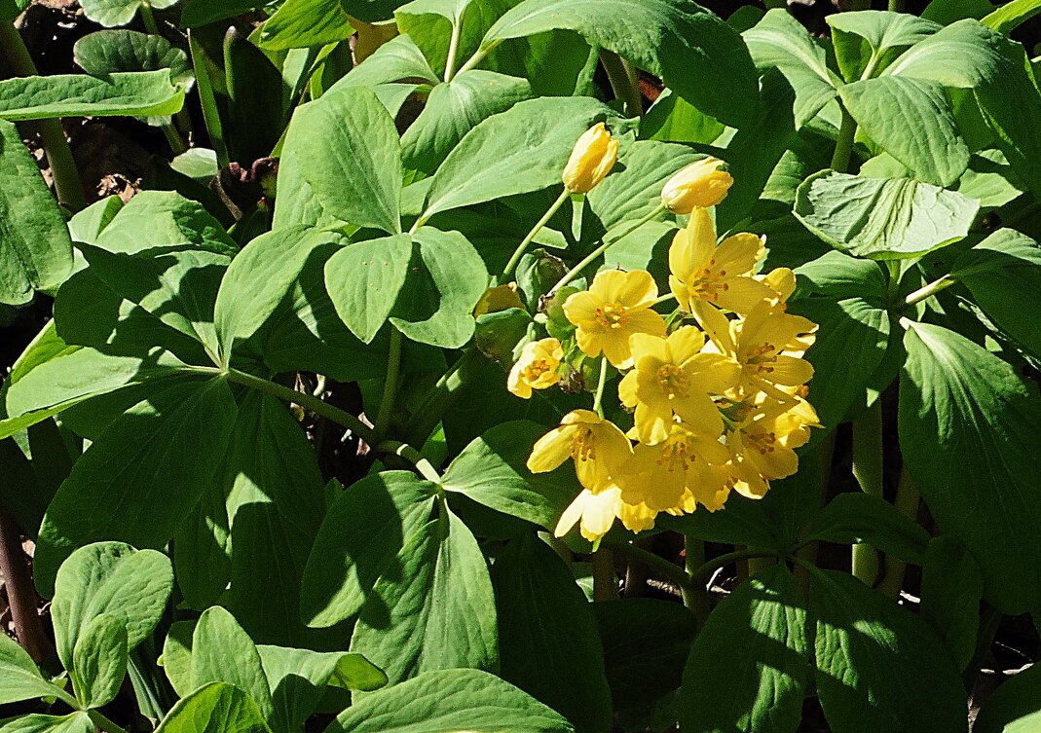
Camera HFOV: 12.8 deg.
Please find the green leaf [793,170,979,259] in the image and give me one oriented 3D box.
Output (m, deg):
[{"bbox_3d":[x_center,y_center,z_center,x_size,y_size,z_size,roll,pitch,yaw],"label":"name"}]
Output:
[{"bbox_3d":[0.076,-0.032,0.960,0.038,0.009,0.027,6,38,3],"label":"green leaf"}]

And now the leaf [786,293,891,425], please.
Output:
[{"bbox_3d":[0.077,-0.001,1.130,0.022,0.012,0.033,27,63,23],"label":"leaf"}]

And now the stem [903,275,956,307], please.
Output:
[{"bbox_3d":[0.085,-0.016,0.965,0.013,0.002,0.002,-30,0,0],"label":"stem"}]

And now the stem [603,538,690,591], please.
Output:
[{"bbox_3d":[0.026,0.043,1.000,0.021,0.004,0.004,25,61,8],"label":"stem"}]

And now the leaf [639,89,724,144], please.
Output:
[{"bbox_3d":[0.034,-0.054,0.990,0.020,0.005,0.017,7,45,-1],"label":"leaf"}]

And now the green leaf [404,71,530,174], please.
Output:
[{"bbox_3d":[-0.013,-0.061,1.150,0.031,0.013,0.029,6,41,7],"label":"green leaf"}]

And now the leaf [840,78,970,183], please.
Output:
[{"bbox_3d":[0.080,-0.049,0.970,0.031,0.009,0.018,44,58,11],"label":"leaf"}]

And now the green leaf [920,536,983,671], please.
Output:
[{"bbox_3d":[0.092,0.051,0.990,0.013,0.029,0.005,0,-6,-28],"label":"green leaf"}]

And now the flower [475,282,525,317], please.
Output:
[{"bbox_3d":[-0.005,-0.014,1.003,0.011,0.009,0.011,14,35,20],"label":"flower"}]

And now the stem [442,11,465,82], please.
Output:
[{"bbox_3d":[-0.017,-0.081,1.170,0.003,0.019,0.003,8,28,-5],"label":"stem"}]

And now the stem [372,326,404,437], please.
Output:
[{"bbox_3d":[-0.029,0.004,1.015,0.003,0.025,0.003,10,19,3],"label":"stem"}]

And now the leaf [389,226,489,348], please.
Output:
[{"bbox_3d":[-0.018,-0.017,1.000,0.021,0.009,0.027,-13,62,-14],"label":"leaf"}]

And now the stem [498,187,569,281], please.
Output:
[{"bbox_3d":[0.003,-0.029,1.000,0.002,0.024,0.002,38,10,12],"label":"stem"}]

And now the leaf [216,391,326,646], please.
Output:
[{"bbox_3d":[-0.050,0.031,0.925,0.022,0.008,0.052,-3,76,-1],"label":"leaf"}]

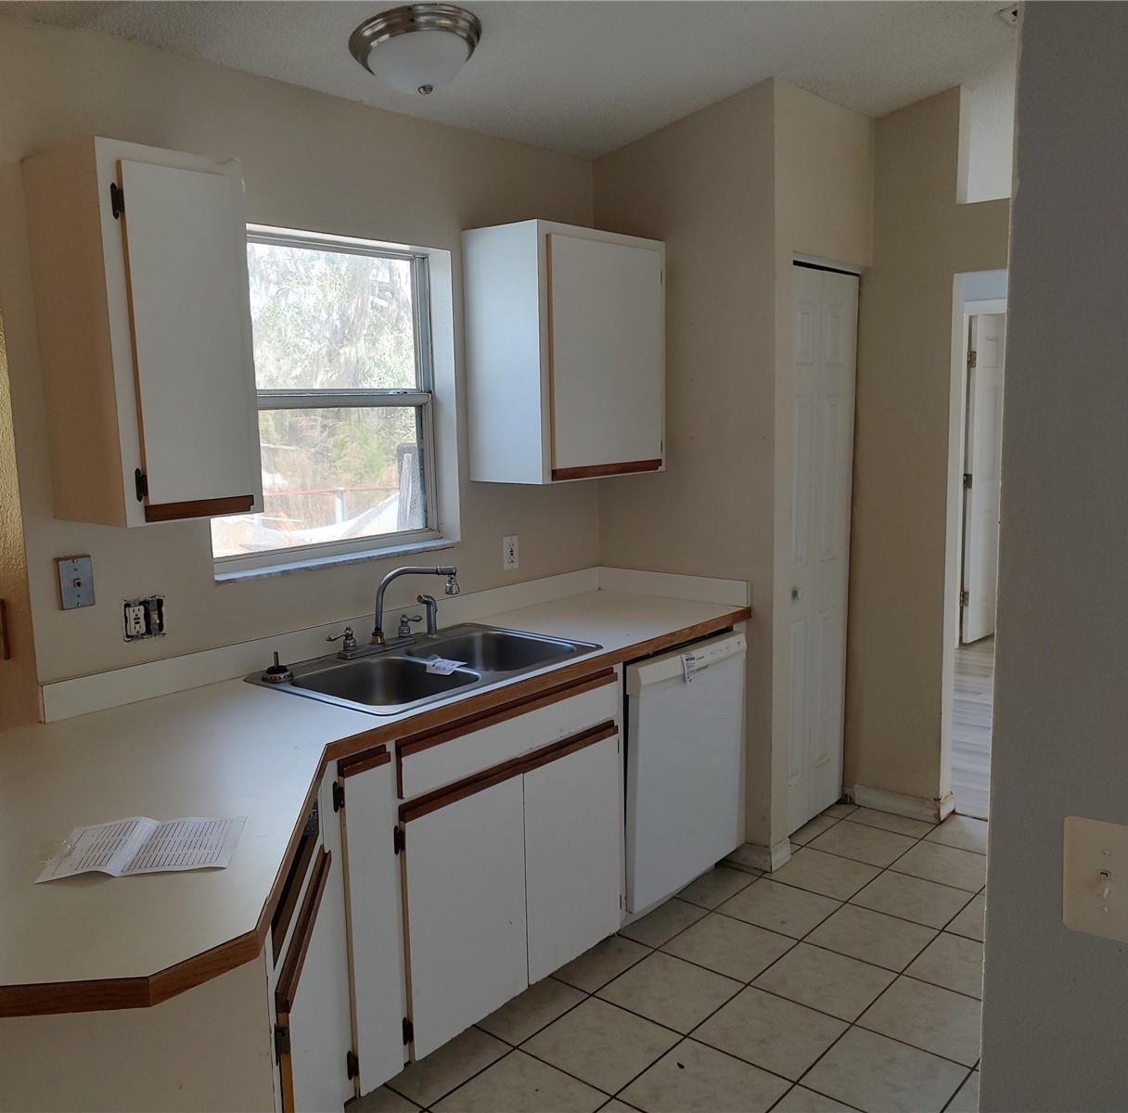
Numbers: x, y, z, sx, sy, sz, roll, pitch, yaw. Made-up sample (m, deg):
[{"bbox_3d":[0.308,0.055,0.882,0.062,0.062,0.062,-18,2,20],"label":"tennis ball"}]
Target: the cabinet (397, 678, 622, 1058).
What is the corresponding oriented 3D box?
[{"bbox_3d":[-0.326,0.742,2.852,0.605,0.840,0.845,5,10,40],"label":"cabinet"}]

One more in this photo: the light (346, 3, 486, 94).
[{"bbox_3d":[-0.357,-1.226,2.575,0.332,0.138,0.332,-9,2,0],"label":"light"}]

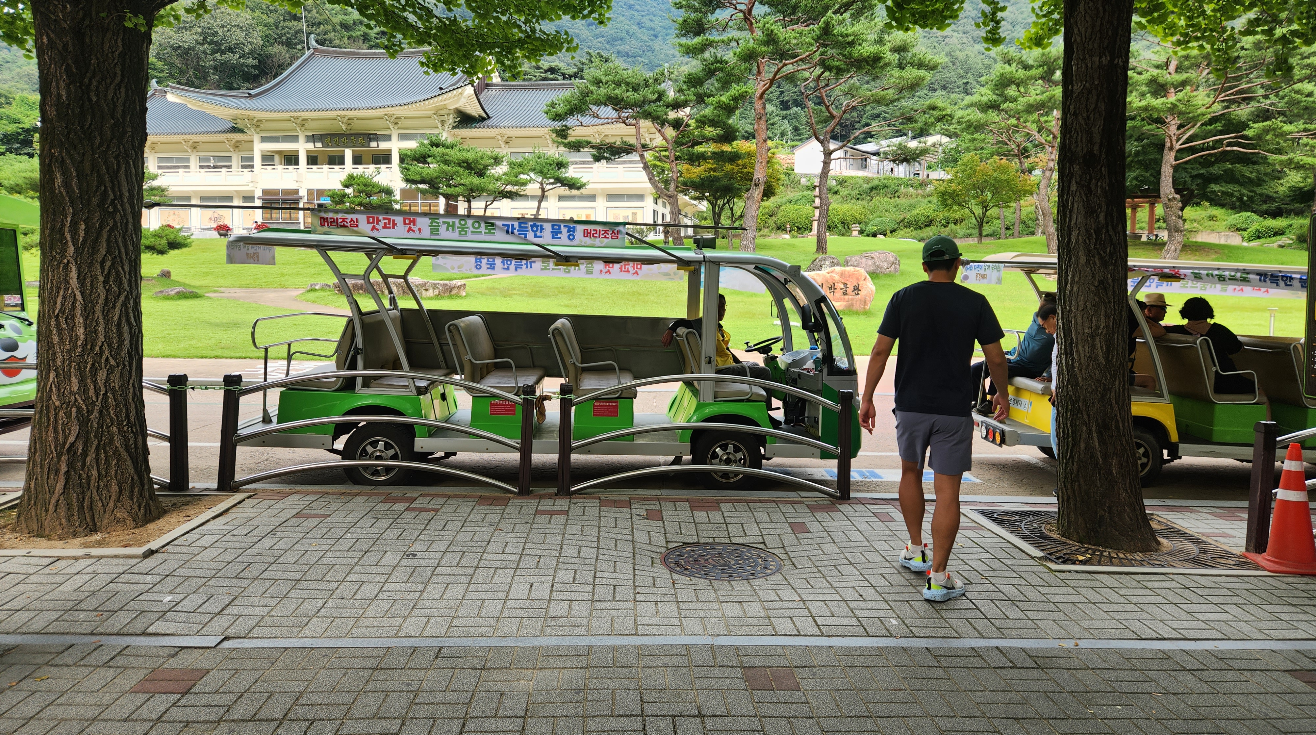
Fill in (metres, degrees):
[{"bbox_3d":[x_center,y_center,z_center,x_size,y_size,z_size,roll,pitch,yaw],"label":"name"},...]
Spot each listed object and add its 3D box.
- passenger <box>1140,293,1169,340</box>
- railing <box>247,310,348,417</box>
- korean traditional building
[{"bbox_3d":[4.740,-0.160,8.350,0.700,1.150,0.550,2,5,6],"label":"passenger"},{"bbox_3d":[-2.971,-0.025,7.363,0.520,0.830,1.050,1,6,-3],"label":"railing"},{"bbox_3d":[-23.400,-19.400,75.300,49.000,16.600,19.000,2,5,10],"label":"korean traditional building"}]

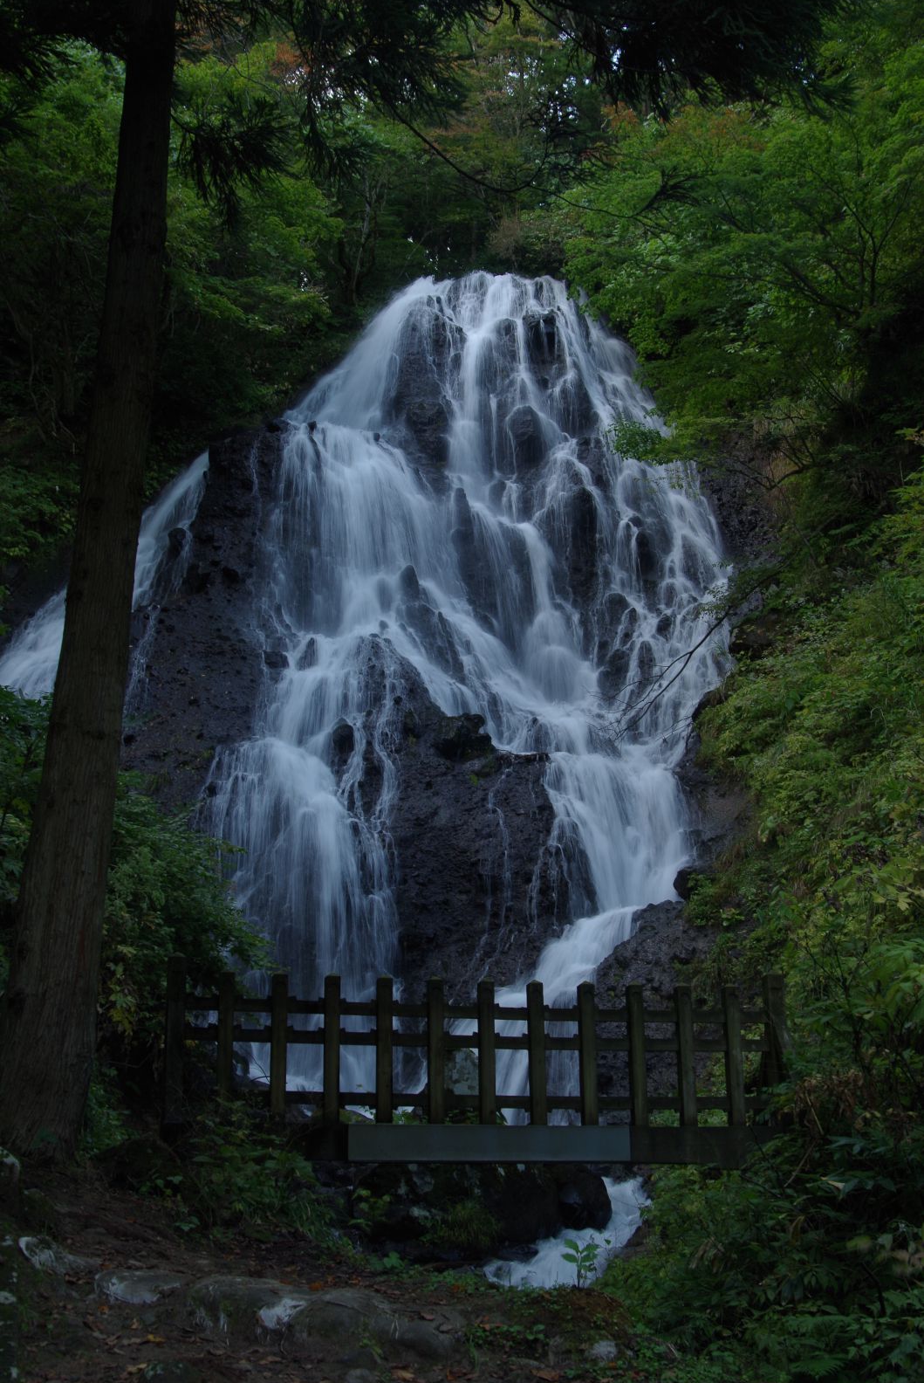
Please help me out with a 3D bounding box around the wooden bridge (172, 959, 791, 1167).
[{"bbox_3d":[0.186,2.751,12.026,4.736,1.440,0.170,3,-21,-10],"label":"wooden bridge"}]

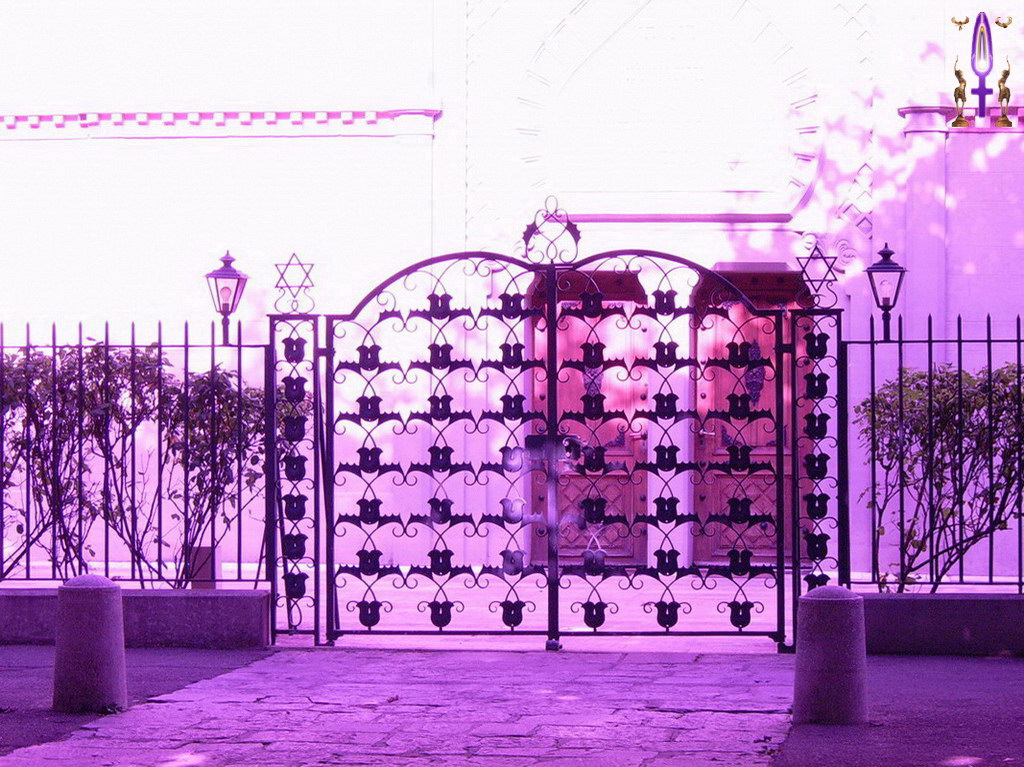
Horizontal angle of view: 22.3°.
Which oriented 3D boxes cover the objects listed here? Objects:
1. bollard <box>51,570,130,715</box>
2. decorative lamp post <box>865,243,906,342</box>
[{"bbox_3d":[-1.968,1.212,12.150,0.345,0.630,0.345,0,0,6],"label":"bollard"},{"bbox_3d":[2.139,-0.521,14.900,0.237,0.570,0.237,0,0,6],"label":"decorative lamp post"}]

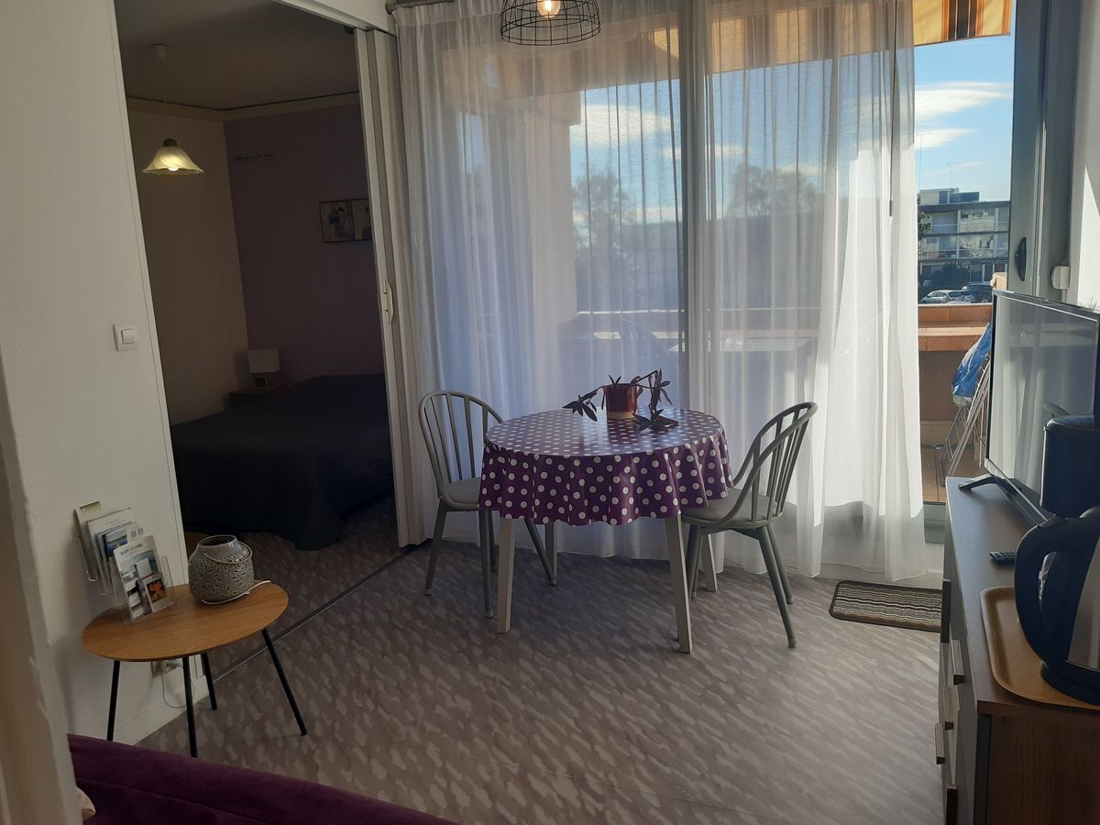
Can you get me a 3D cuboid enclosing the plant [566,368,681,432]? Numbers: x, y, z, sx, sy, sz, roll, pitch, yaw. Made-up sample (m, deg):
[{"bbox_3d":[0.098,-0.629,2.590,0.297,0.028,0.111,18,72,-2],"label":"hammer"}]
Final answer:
[{"bbox_3d":[0.259,-0.062,3.220,0.430,0.195,0.340,-3,11,0],"label":"plant"}]

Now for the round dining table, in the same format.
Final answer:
[{"bbox_3d":[0.222,0.417,3.221,0.940,0.750,0.940,-3,11,1],"label":"round dining table"}]

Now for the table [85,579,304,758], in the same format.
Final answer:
[{"bbox_3d":[-1.022,0.797,2.408,0.550,0.445,0.550,1,12,22],"label":"table"}]

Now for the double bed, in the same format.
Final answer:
[{"bbox_3d":[-1.466,0.223,5.119,1.450,0.580,1.930,1,12,22],"label":"double bed"}]

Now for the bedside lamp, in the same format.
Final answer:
[{"bbox_3d":[-2.101,-0.320,6.080,0.220,0.290,0.210,-7,12,-19],"label":"bedside lamp"}]

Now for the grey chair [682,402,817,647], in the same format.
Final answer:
[{"bbox_3d":[0.730,0.372,3.079,0.500,0.840,0.450,0,11,16],"label":"grey chair"}]

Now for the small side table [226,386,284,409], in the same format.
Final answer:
[{"bbox_3d":[-2.066,0.105,6.124,0.420,0.490,0.380,1,12,22],"label":"small side table"}]

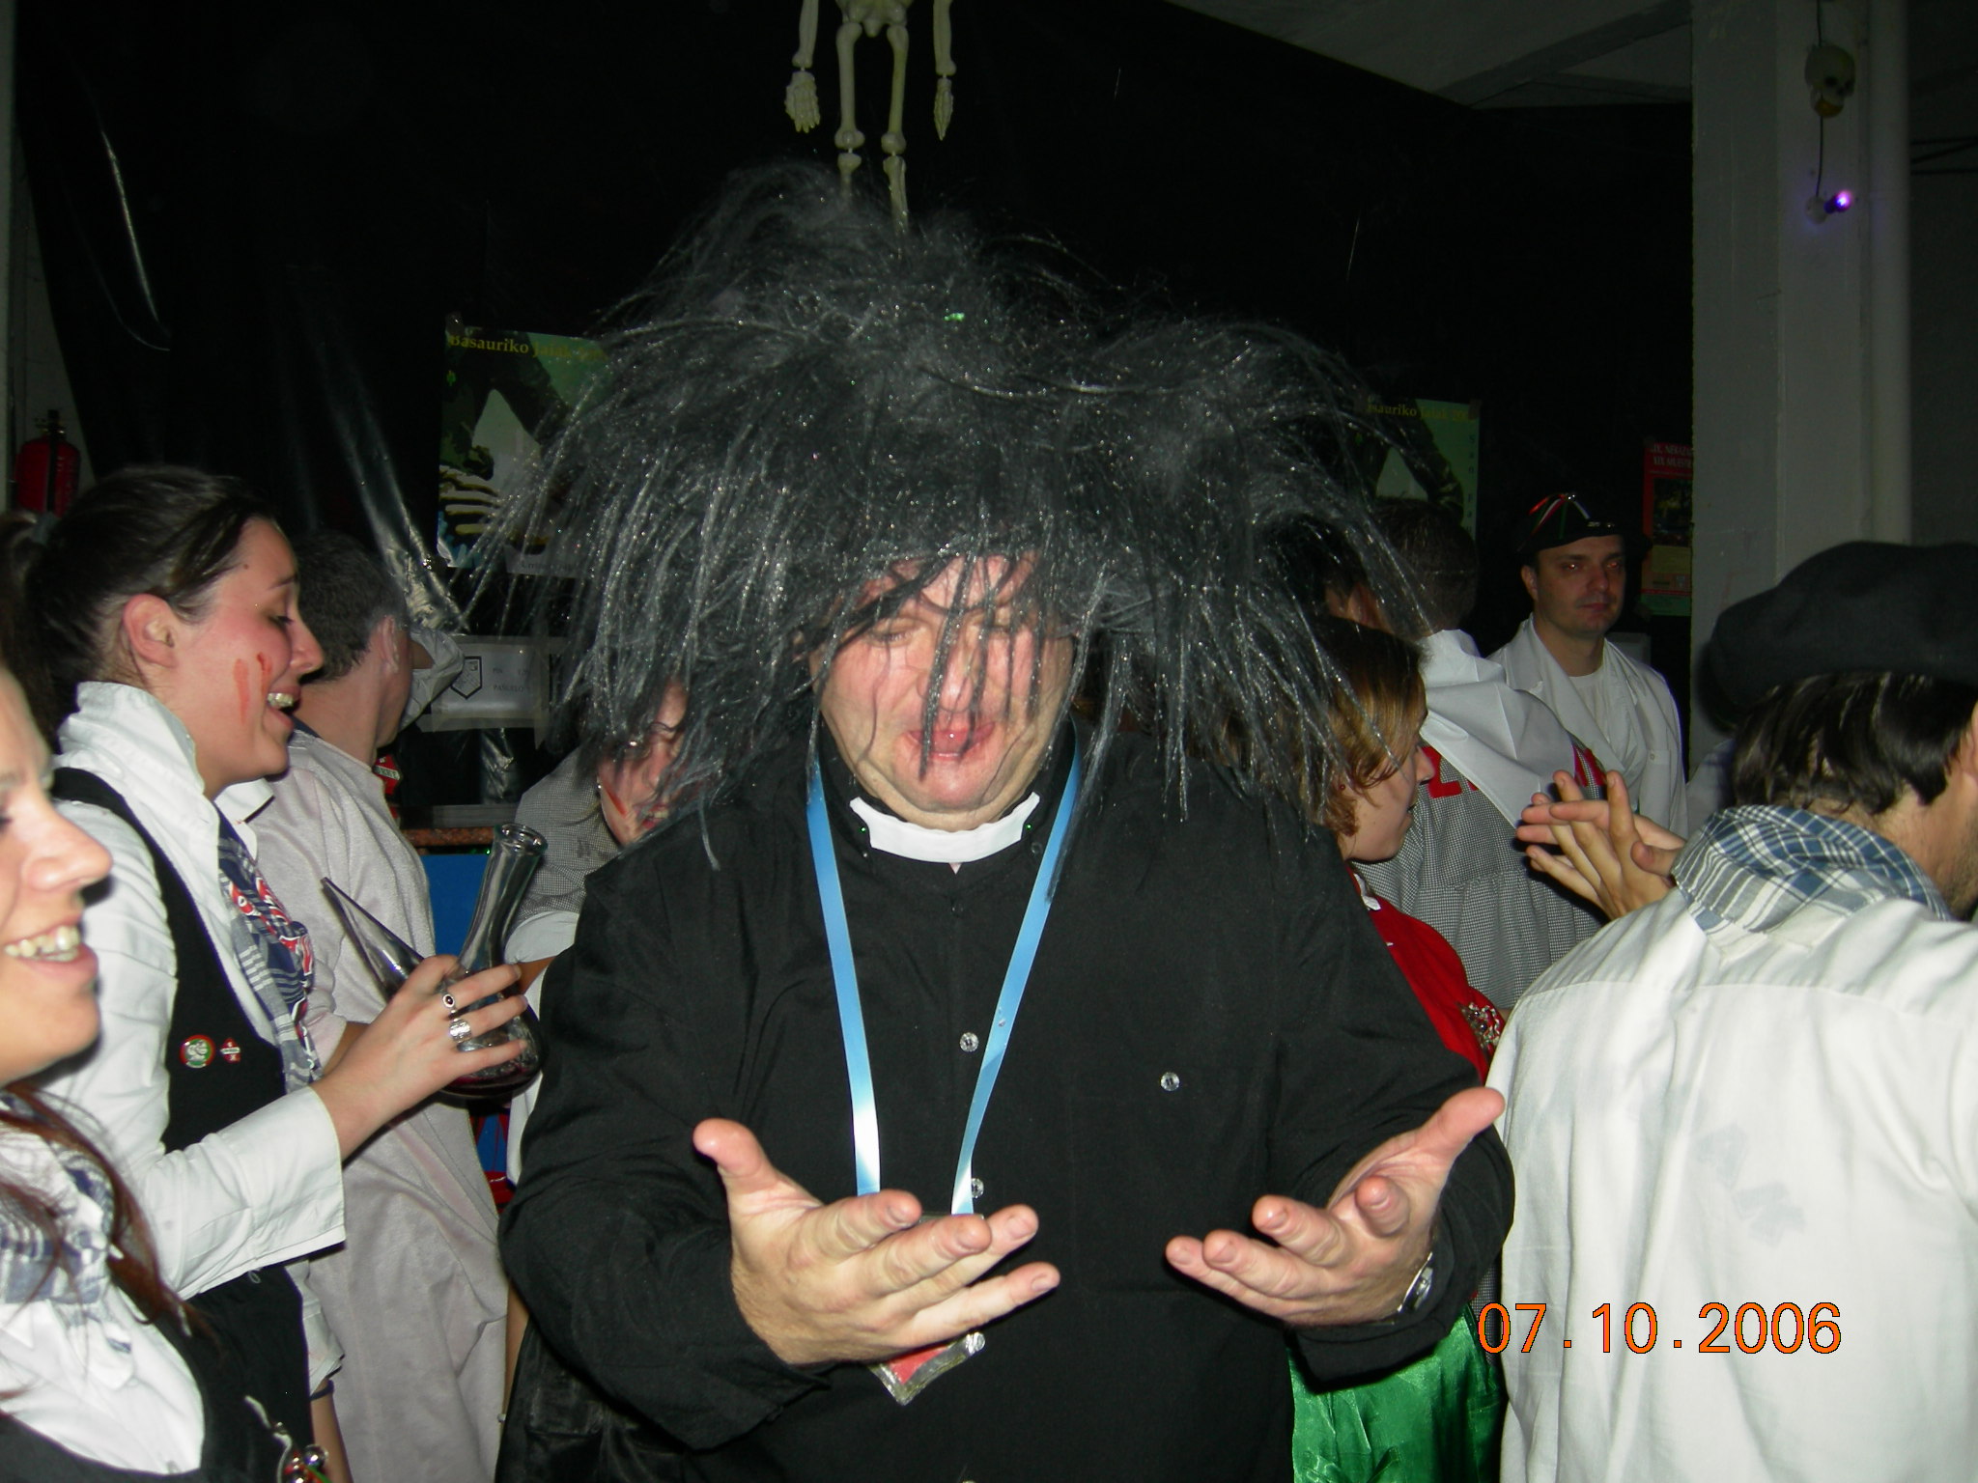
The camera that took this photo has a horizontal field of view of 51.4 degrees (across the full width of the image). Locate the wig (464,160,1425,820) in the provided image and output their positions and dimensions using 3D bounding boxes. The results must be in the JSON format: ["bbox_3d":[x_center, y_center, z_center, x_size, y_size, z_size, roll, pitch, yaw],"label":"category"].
[{"bbox_3d":[-0.024,-0.158,1.310,0.580,0.400,0.450,0,10,-2],"label":"wig"}]

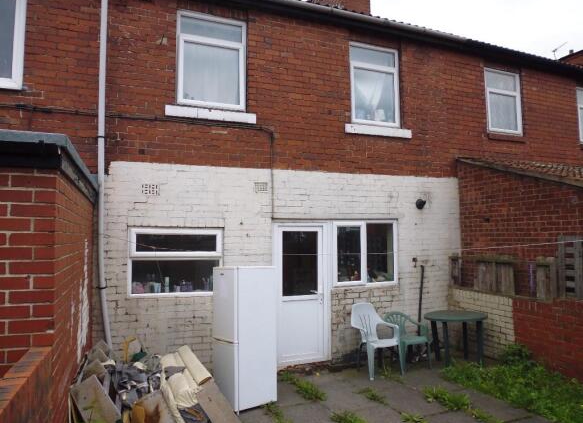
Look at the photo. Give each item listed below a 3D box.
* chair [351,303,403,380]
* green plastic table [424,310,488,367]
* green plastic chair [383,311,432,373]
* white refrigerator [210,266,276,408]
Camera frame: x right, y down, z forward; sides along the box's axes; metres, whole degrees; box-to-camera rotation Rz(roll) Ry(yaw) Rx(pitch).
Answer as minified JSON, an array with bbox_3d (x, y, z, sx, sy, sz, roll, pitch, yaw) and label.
[{"bbox_3d":[1.181,1.816,5.741,0.560,0.910,0.580,1,-4,-21],"label":"chair"},{"bbox_3d":[2.516,1.935,6.174,0.900,0.715,0.900,1,-4,-20],"label":"green plastic table"},{"bbox_3d":[1.686,1.897,5.946,0.550,0.770,0.530,1,-4,-24],"label":"green plastic chair"},{"bbox_3d":[-0.549,1.435,4.763,0.562,1.560,0.545,2,-5,-35],"label":"white refrigerator"}]

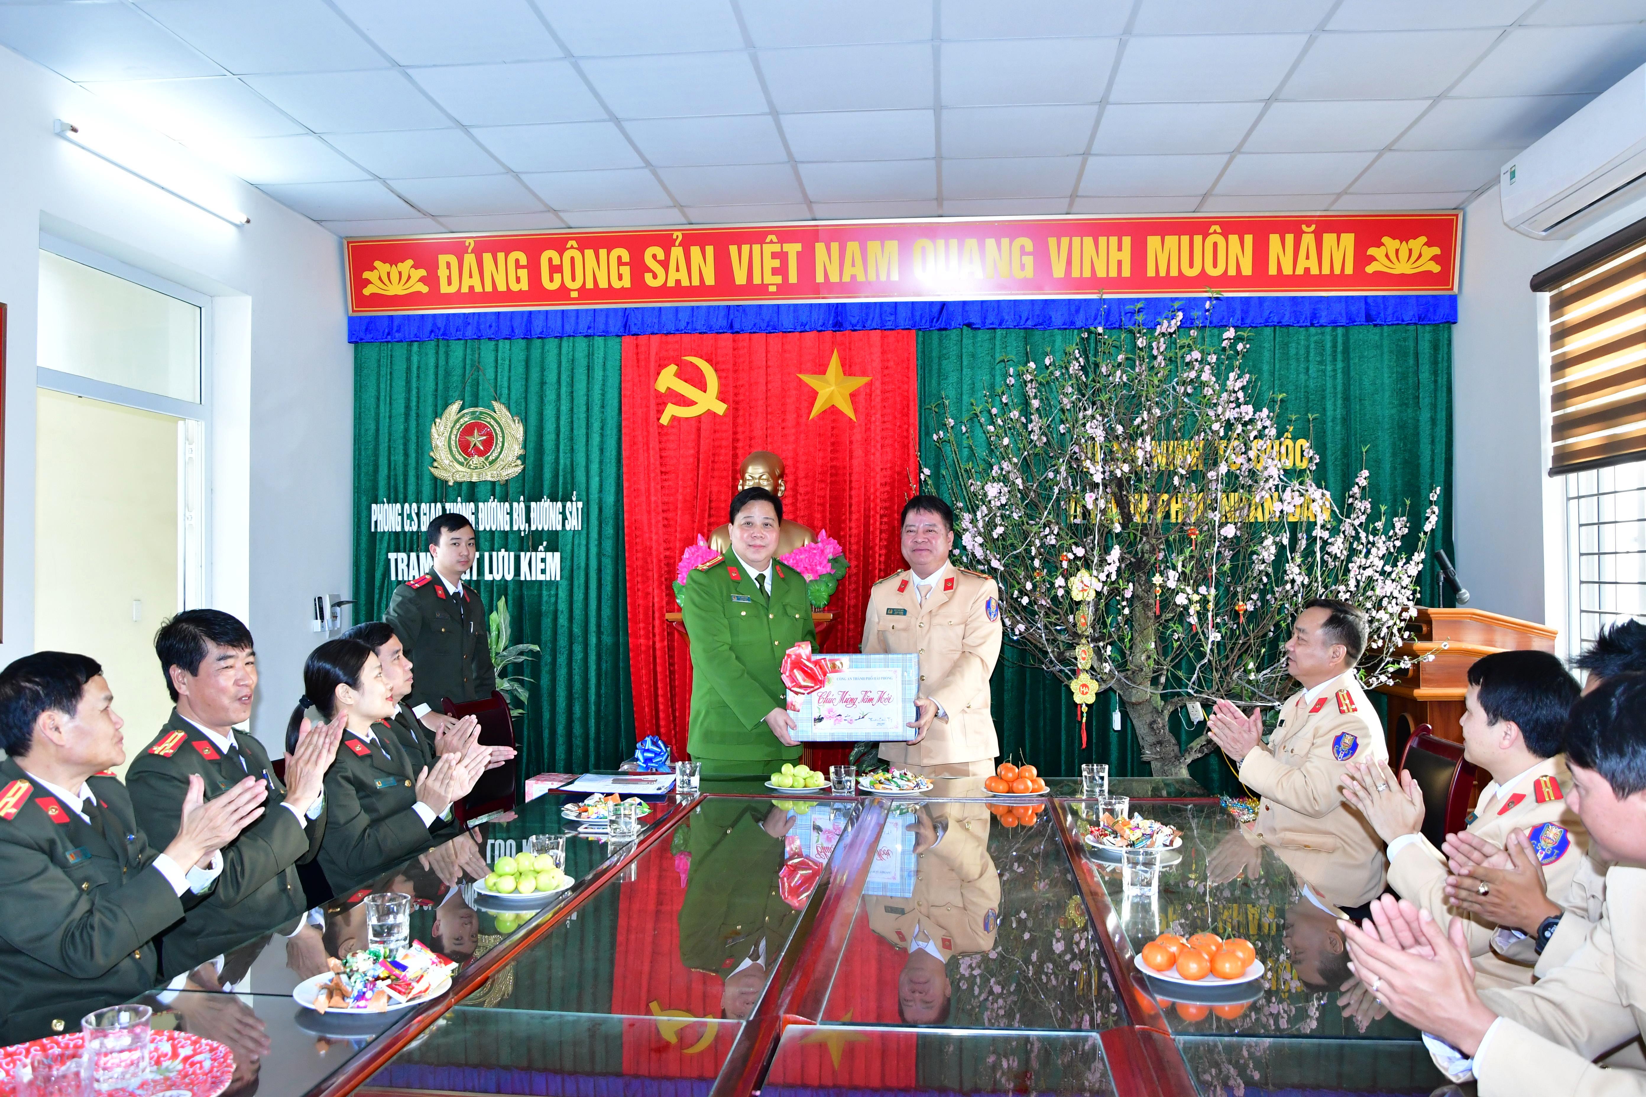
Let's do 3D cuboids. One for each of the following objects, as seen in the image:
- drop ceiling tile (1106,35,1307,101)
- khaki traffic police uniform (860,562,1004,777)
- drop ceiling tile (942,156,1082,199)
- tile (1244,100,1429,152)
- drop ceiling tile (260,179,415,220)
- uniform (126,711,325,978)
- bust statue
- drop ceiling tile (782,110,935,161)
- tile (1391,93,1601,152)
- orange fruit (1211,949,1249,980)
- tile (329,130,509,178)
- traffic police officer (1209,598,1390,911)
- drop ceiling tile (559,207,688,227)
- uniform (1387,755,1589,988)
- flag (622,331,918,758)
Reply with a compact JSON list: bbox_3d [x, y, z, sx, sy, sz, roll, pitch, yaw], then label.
[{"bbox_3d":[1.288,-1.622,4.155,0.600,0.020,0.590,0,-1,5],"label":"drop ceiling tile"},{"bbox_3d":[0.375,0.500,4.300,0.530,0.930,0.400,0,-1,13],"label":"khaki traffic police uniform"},{"bbox_3d":[0.803,-1.607,5.331,0.600,0.020,0.580,0,-1,6],"label":"drop ceiling tile"},{"bbox_3d":[1.923,-1.600,4.648,0.600,0.020,0.580,0,-1,6],"label":"tile"},{"bbox_3d":[-2.206,-1.621,5.735,0.585,0.018,0.565,0,-1,6],"label":"drop ceiling tile"},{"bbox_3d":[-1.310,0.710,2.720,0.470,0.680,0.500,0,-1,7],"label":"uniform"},{"bbox_3d":[-0.268,-0.093,5.580,0.490,0.660,0.280,0,-1,6],"label":"bust statue"},{"bbox_3d":[0.152,-1.635,4.884,0.595,0.018,0.570,0,-1,6],"label":"drop ceiling tile"},{"bbox_3d":[2.488,-1.582,4.578,0.595,0.020,0.585,0,-1,6],"label":"tile"},{"bbox_3d":[0.644,0.657,1.960,0.057,0.051,0.057,0,-1,6],"label":"orange fruit"},{"bbox_3d":[-1.639,-1.614,5.020,0.600,0.020,0.590,0,-1,5],"label":"tile"},{"bbox_3d":[1.390,0.830,3.600,0.680,1.350,0.530,0,-1,9],"label":"traffic police officer"},{"bbox_3d":[-0.951,-1.598,5.944,0.600,0.020,0.330,0,-1,6],"label":"drop ceiling tile"},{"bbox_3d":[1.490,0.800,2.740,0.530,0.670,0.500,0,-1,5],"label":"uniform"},{"bbox_3d":[-0.257,0.140,5.950,1.430,2.400,0.100,0,-1,6],"label":"flag"}]

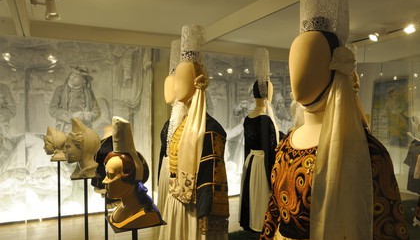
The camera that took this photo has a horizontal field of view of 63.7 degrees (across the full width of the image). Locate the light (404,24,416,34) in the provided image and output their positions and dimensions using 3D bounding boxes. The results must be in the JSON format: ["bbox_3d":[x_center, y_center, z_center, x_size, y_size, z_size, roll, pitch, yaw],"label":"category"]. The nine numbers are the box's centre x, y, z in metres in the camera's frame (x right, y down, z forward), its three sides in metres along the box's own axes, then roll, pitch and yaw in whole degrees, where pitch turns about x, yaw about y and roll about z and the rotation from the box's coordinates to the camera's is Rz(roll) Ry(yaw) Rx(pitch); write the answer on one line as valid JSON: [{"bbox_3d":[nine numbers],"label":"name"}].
[{"bbox_3d":[2.400,-1.083,4.050,0.130,0.120,0.130,1,2,27],"label":"light"}]

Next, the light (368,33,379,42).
[{"bbox_3d":[2.175,-1.097,4.500,0.130,0.120,0.130,1,2,27],"label":"light"}]

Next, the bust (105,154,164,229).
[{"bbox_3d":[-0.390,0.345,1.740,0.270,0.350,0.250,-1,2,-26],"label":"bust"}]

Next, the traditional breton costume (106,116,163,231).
[{"bbox_3d":[-0.390,0.255,1.740,0.270,0.540,0.250,-1,2,-26],"label":"traditional breton costume"}]

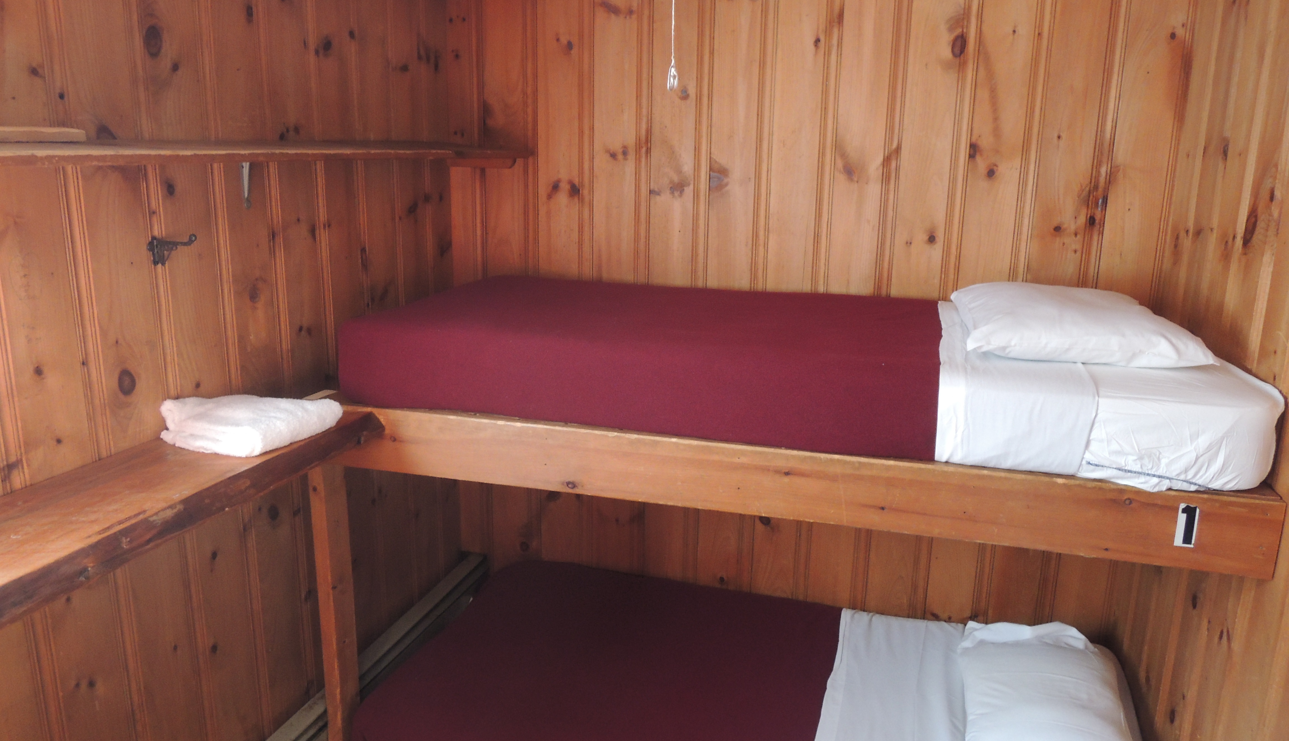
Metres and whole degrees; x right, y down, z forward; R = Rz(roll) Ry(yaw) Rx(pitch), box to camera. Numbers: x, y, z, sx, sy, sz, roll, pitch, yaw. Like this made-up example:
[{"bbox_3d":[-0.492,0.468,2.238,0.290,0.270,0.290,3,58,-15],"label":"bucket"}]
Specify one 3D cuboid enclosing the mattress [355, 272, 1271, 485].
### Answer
[{"bbox_3d":[0.323,-0.043,2.215,1.873,0.183,0.907,5,14,15],"label":"mattress"}]

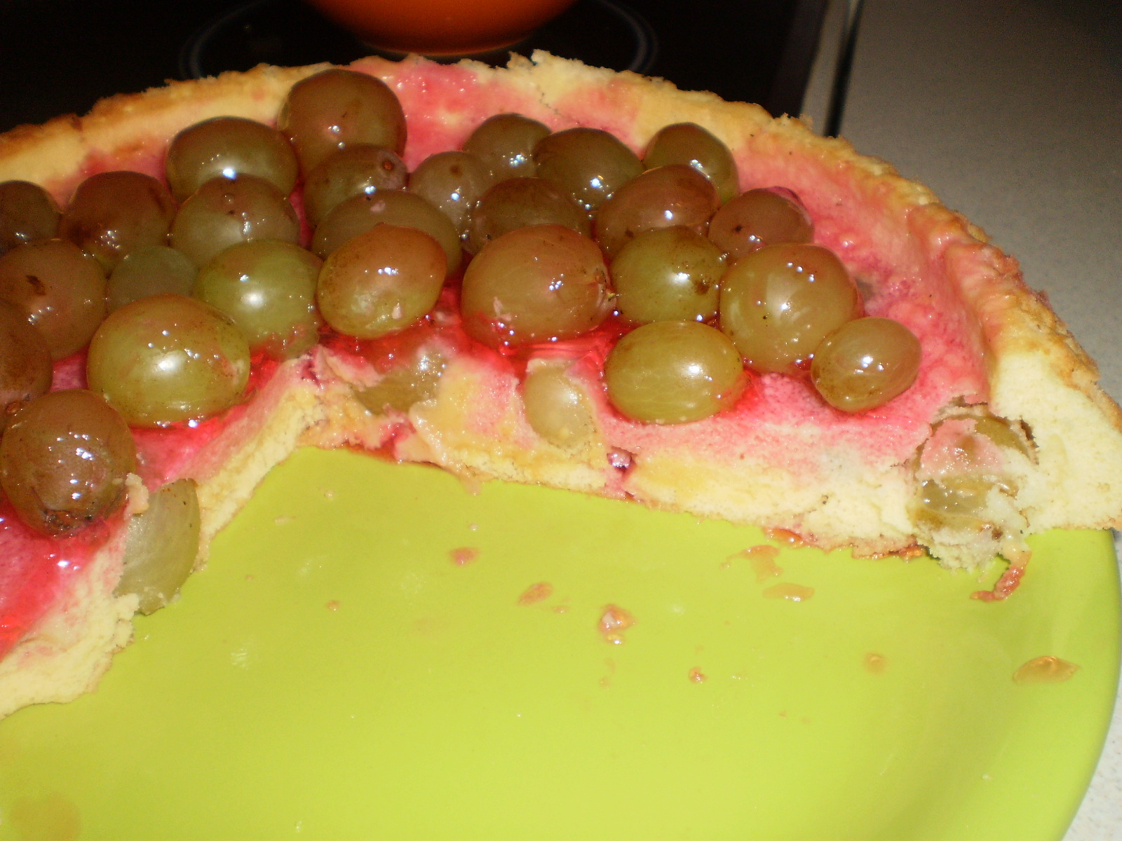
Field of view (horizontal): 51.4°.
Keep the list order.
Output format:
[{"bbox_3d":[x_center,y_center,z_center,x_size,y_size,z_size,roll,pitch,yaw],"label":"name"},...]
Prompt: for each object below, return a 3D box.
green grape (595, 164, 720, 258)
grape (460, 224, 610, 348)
[{"bbox_3d":[0.019,-0.040,0.229,0.025,0.019,0.019,-12,41,-15],"label":"green grape"},{"bbox_3d":[-0.004,-0.024,0.210,0.027,0.022,0.022,-4,40,-6],"label":"grape"}]

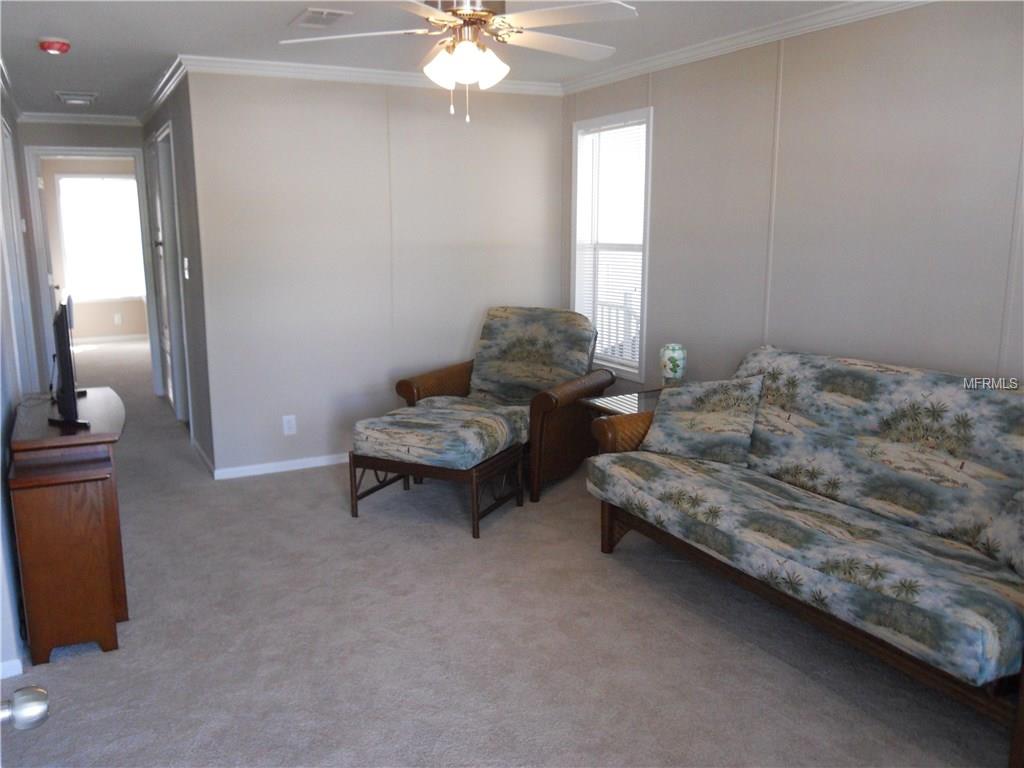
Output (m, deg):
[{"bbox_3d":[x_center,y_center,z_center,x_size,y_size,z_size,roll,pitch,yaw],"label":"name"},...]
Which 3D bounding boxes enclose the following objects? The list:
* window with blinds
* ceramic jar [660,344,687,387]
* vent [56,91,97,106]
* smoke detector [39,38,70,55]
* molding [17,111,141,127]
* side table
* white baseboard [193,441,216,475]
[{"bbox_3d":[0.616,-0.867,5.290,0.070,1.620,0.850,-6,13,-27],"label":"window with blinds"},{"bbox_3d":[0.889,-0.071,4.537,0.140,0.244,0.140,0,11,0],"label":"ceramic jar"},{"bbox_3d":[-3.055,-2.002,5.825,0.250,0.040,0.320,-6,13,-27],"label":"vent"},{"bbox_3d":[-2.249,-1.658,4.079,0.135,0.050,0.135,-6,13,-27],"label":"smoke detector"},{"bbox_3d":[-3.545,-2.180,6.818,0.880,0.068,0.055,-6,13,-27],"label":"molding"},{"bbox_3d":[0.777,0.387,4.323,0.630,0.570,0.570,-6,13,-27],"label":"side table"},{"bbox_3d":[-1.976,0.468,5.284,0.017,0.066,0.850,-6,13,-27],"label":"white baseboard"}]

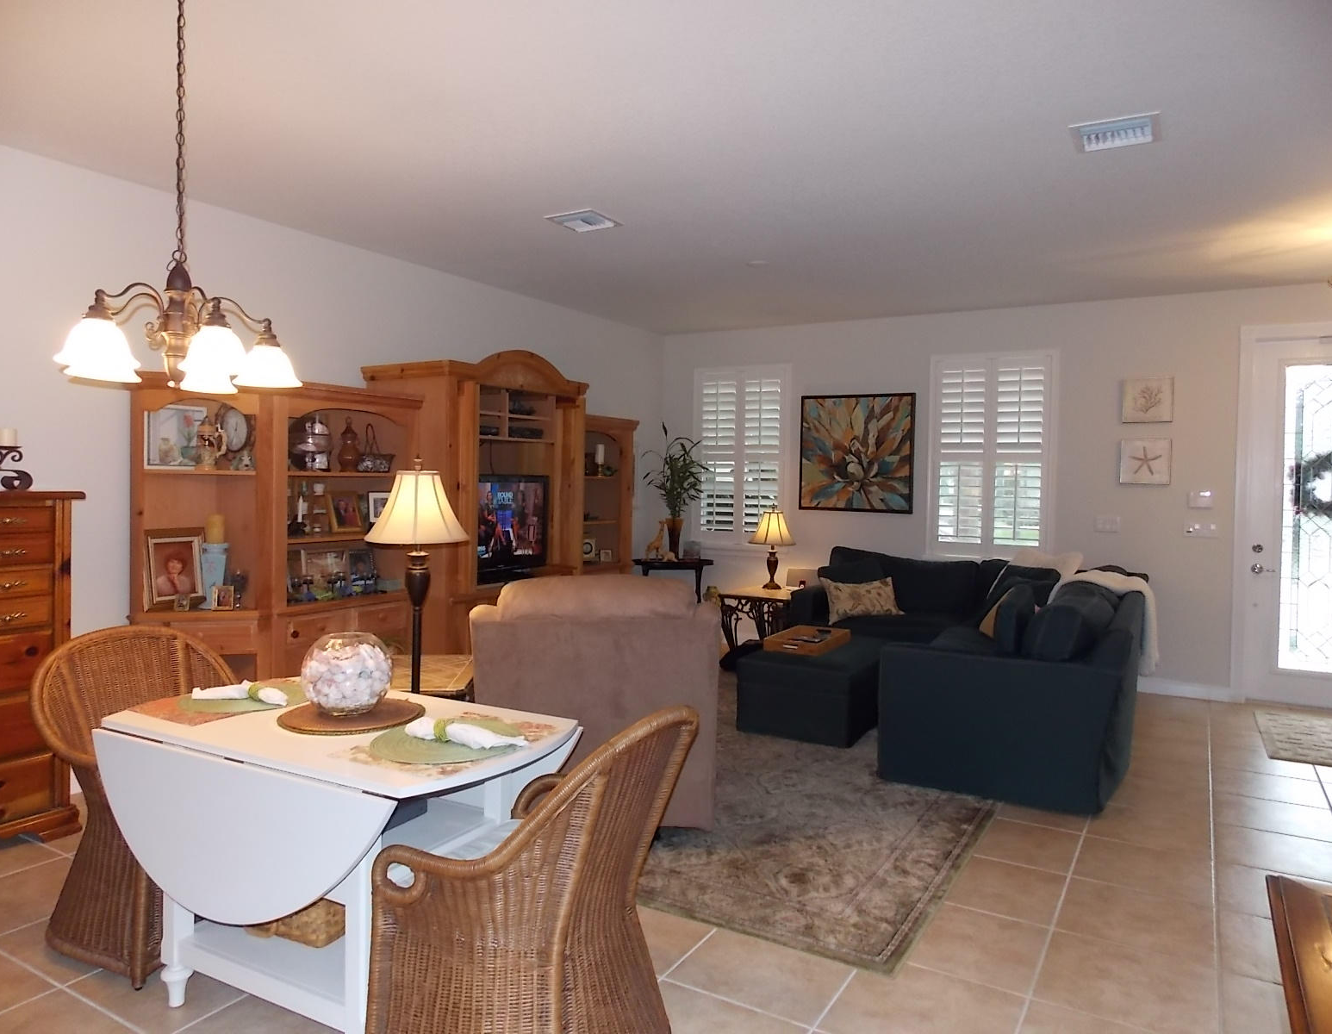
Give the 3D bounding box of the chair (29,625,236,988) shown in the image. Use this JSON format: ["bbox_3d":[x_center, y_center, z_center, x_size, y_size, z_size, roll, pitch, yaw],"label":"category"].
[{"bbox_3d":[-1.542,0.826,2.897,0.610,0.910,0.620,2,2,27],"label":"chair"}]

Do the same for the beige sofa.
[{"bbox_3d":[-0.330,0.742,4.064,0.960,1.030,0.950,1,2,-7],"label":"beige sofa"}]

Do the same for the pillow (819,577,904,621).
[{"bbox_3d":[1.413,0.590,6.619,0.500,0.330,0.140,1,-13,-6],"label":"pillow"}]

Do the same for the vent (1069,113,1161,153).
[{"bbox_3d":[1.680,-1.411,3.417,0.305,0.030,0.305,2,3,30],"label":"vent"}]

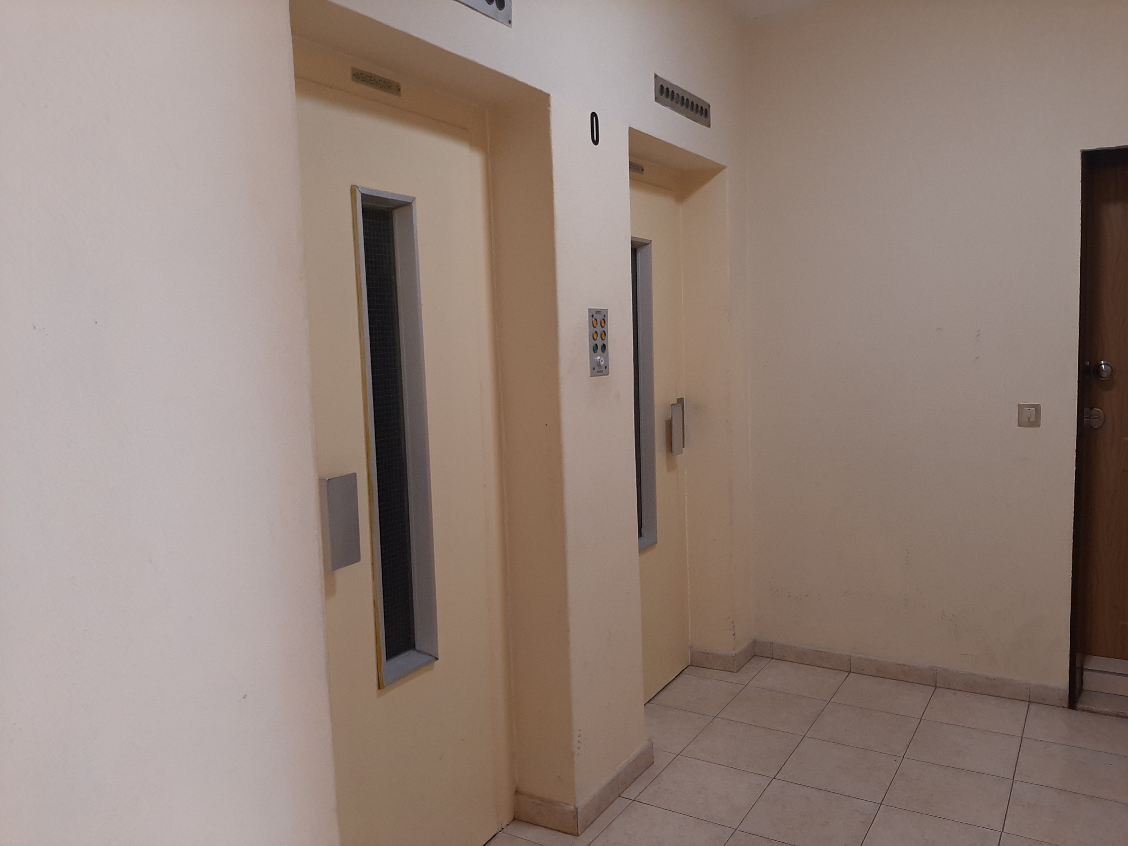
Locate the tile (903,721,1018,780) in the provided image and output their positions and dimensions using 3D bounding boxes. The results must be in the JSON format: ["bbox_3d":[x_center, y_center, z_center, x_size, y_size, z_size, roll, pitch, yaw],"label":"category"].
[{"bbox_3d":[1.364,1.111,3.000,0.330,0.010,0.330,1,7,32],"label":"tile"}]

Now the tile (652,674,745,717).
[{"bbox_3d":[0.531,1.090,3.518,0.296,0.010,0.336,2,7,32],"label":"tile"}]

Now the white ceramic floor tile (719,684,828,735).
[{"bbox_3d":[0.798,1.097,3.350,0.330,0.010,0.330,1,7,32],"label":"white ceramic floor tile"}]

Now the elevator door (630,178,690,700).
[{"bbox_3d":[0.266,0.095,3.368,0.057,2.015,0.843,2,7,32],"label":"elevator door"}]

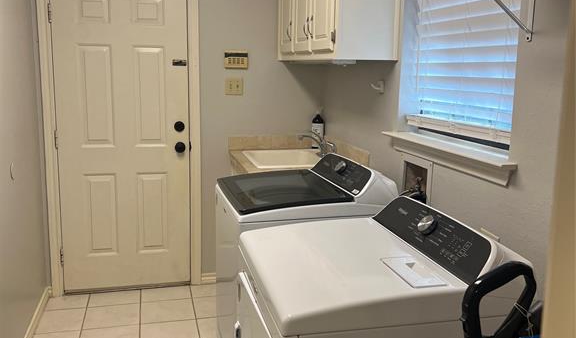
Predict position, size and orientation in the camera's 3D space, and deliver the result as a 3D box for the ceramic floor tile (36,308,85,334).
[{"bbox_3d":[-1.306,0.881,3.347,0.238,0.010,0.308,-2,10,-14],"label":"ceramic floor tile"}]

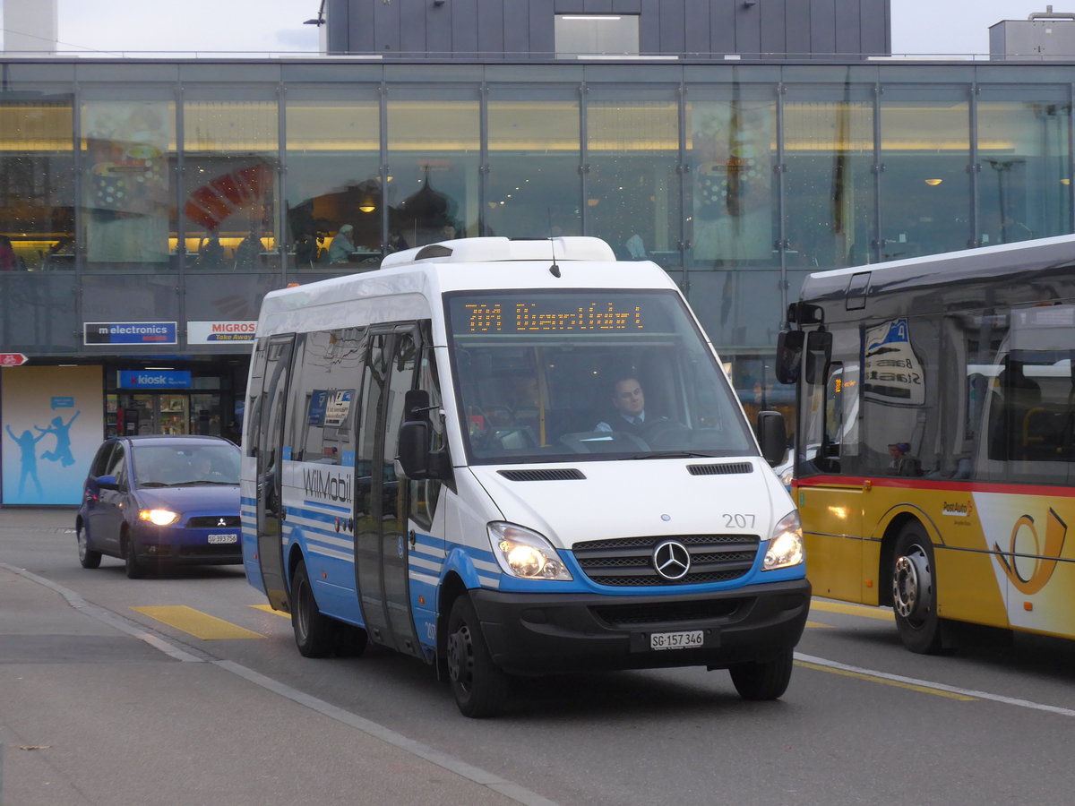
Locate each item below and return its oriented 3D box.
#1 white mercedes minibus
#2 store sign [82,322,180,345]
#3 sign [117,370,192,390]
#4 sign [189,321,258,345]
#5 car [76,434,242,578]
[{"bbox_3d":[-0.311,0.333,20.315,2.120,2.840,7.700,-2,0,-16],"label":"white mercedes minibus"},{"bbox_3d":[-6.953,-1.190,51.500,1.590,0.390,0.120,-1,0,-7],"label":"store sign"},{"bbox_3d":[-7.183,-0.437,56.500,1.420,0.345,0.170,-1,0,-22],"label":"sign"},{"bbox_3d":[-5.222,-1.214,51.720,1.580,0.385,0.120,-1,0,-7],"label":"sign"},{"bbox_3d":[-3.940,1.105,33.217,1.760,1.530,3.930,-1,0,-20],"label":"car"}]

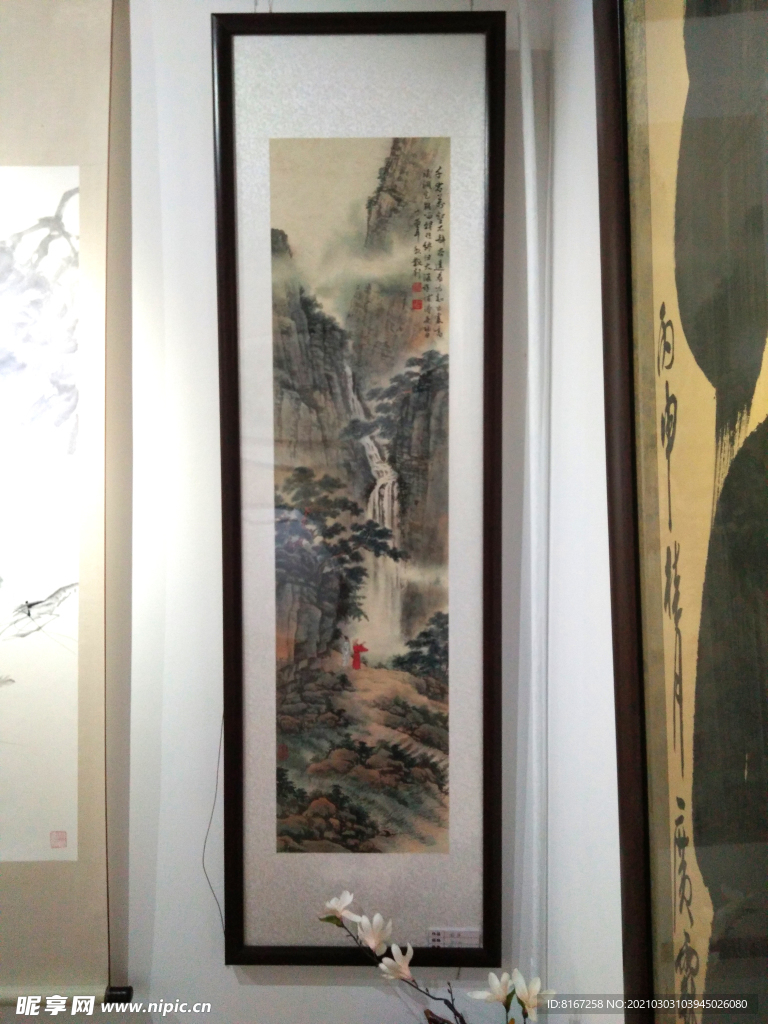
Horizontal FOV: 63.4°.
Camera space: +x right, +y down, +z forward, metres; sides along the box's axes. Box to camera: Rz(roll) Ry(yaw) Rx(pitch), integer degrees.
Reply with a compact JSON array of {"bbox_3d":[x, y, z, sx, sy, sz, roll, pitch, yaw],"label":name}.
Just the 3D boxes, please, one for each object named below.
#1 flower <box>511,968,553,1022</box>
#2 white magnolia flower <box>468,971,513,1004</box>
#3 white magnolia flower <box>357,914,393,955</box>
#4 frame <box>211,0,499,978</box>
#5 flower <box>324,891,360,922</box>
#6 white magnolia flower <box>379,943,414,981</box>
[{"bbox_3d":[0.260,0.839,1.080,0.073,0.073,0.063,0,1,0],"label":"flower"},{"bbox_3d":[0.185,0.827,1.080,0.075,0.051,0.060,0,1,0],"label":"white magnolia flower"},{"bbox_3d":[-0.017,0.769,1.130,0.065,0.067,0.060,0,1,0],"label":"white magnolia flower"},{"bbox_3d":[-0.045,-0.015,1.212,0.552,1.845,0.035,0,2,1],"label":"frame"},{"bbox_3d":[-0.078,0.721,1.135,0.064,0.050,0.056,0,1,0],"label":"flower"},{"bbox_3d":[0.022,0.810,1.120,0.065,0.058,0.058,0,1,0],"label":"white magnolia flower"}]

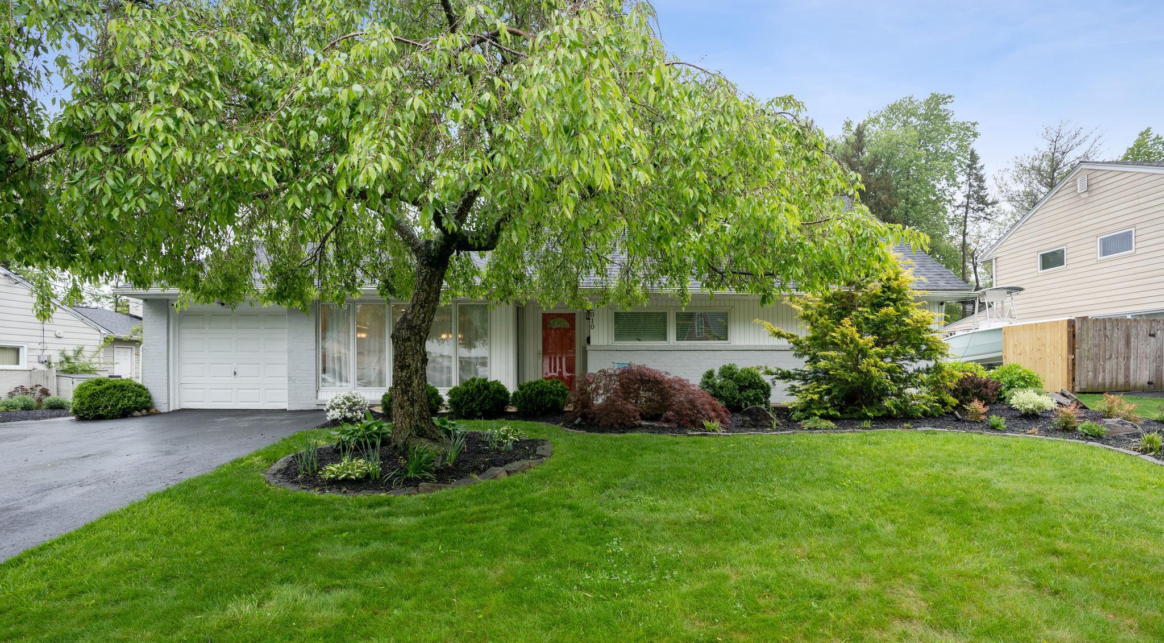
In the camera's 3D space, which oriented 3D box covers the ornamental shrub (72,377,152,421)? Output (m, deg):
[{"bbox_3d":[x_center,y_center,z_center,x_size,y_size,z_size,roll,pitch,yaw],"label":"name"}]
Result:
[{"bbox_3d":[-9.445,1.554,10.400,1.400,0.820,1.250,0,-2,0],"label":"ornamental shrub"}]

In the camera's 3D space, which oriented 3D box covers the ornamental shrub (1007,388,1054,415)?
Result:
[{"bbox_3d":[9.034,1.609,10.400,0.850,0.540,0.780,0,-2,0],"label":"ornamental shrub"}]

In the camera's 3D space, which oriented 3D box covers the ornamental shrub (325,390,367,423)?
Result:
[{"bbox_3d":[-4.517,1.636,9.900,0.800,0.600,0.720,0,-2,0],"label":"ornamental shrub"}]

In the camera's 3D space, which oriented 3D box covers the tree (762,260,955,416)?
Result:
[{"bbox_3d":[5.302,0.352,10.000,3.150,3.050,2.700,0,-2,0],"label":"tree"}]

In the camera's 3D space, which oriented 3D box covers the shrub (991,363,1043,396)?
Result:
[{"bbox_3d":[9.486,1.282,11.300,1.170,0.780,1.050,0,-3,0],"label":"shrub"}]

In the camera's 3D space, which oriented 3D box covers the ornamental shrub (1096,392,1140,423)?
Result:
[{"bbox_3d":[9.120,1.470,8.800,0.740,0.530,0.650,0,-3,0],"label":"ornamental shrub"}]

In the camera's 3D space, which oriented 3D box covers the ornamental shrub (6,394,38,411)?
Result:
[{"bbox_3d":[-12.456,1.800,11.500,0.580,0.370,0.520,0,-2,0],"label":"ornamental shrub"}]

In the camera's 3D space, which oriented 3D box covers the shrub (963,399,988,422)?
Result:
[{"bbox_3d":[7.225,1.629,9.500,0.420,0.420,0.400,0,-2,0],"label":"shrub"}]

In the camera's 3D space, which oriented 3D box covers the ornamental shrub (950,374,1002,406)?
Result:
[{"bbox_3d":[7.965,1.385,10.500,1.100,0.680,0.950,0,-3,0],"label":"ornamental shrub"}]

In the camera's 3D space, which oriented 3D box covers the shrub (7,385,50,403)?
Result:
[{"bbox_3d":[-12.089,1.610,11.300,0.930,0.450,0.750,0,-3,0],"label":"shrub"}]

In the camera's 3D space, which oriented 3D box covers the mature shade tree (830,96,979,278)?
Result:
[{"bbox_3d":[17.612,-4.561,28.500,8.400,15.900,8.000,0,-3,0],"label":"mature shade tree"}]

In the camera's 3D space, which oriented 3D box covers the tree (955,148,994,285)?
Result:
[{"bbox_3d":[21.241,-3.053,28.000,2.300,12.600,2.200,0,-3,0],"label":"tree"}]

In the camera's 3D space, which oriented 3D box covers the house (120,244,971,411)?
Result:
[{"bbox_3d":[-0.760,-0.800,15.300,17.600,5.700,9.600,0,-2,0],"label":"house"}]

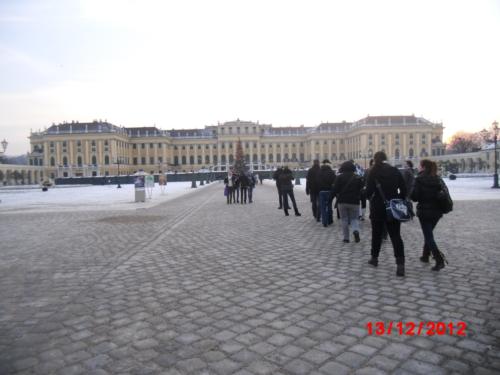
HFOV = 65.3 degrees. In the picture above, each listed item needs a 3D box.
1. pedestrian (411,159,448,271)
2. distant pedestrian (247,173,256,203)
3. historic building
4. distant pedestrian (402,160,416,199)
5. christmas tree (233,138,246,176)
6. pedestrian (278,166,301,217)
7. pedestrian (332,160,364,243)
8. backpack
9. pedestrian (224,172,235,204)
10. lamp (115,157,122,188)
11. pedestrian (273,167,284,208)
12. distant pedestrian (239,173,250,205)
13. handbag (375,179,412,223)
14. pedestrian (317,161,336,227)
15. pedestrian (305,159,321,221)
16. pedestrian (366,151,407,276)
[{"bbox_3d":[2.756,0.398,5.934,0.500,1.640,0.420,-2,3,-20],"label":"pedestrian"},{"bbox_3d":[0.080,-0.047,20.800,0.550,1.660,0.380,-1,2,-11],"label":"distant pedestrian"},{"bbox_3d":[-5.815,-18.406,194.000,180.000,27.500,50.000,-1,2,1],"label":"historic building"},{"bbox_3d":[4.596,0.085,11.278,0.500,1.700,0.360,-3,3,-33],"label":"distant pedestrian"},{"bbox_3d":[-3.846,-11.081,150.000,5.600,15.600,5.600,-1,2,0],"label":"christmas tree"},{"bbox_3d":[1.377,0.129,13.600,0.680,1.720,0.450,-1,2,6],"label":"pedestrian"},{"bbox_3d":[2.071,0.304,8.200,0.600,1.680,0.480,-1,2,-6],"label":"pedestrian"},{"bbox_3d":[2.900,0.149,5.800,0.170,0.450,0.300,0,2,30],"label":"backpack"},{"bbox_3d":[-0.967,-0.002,18.223,0.480,1.570,0.340,-2,2,0],"label":"pedestrian"},{"bbox_3d":[-14.829,-1.814,43.919,0.800,3.700,0.650,-2,2,0],"label":"lamp"},{"bbox_3d":[1.288,0.028,16.200,0.660,1.760,0.450,-1,2,-3],"label":"pedestrian"},{"bbox_3d":[-0.276,-0.026,18.006,0.520,1.600,0.360,-2,2,0],"label":"distant pedestrian"},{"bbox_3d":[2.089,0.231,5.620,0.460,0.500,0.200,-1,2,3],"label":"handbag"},{"bbox_3d":[2.065,0.150,10.567,0.520,1.770,0.360,-2,2,-3],"label":"pedestrian"},{"bbox_3d":[1.890,0.096,11.664,0.500,1.790,0.360,-2,2,-3],"label":"pedestrian"},{"bbox_3d":[2.002,0.354,5.720,0.560,1.760,0.550,-1,2,-9],"label":"pedestrian"}]

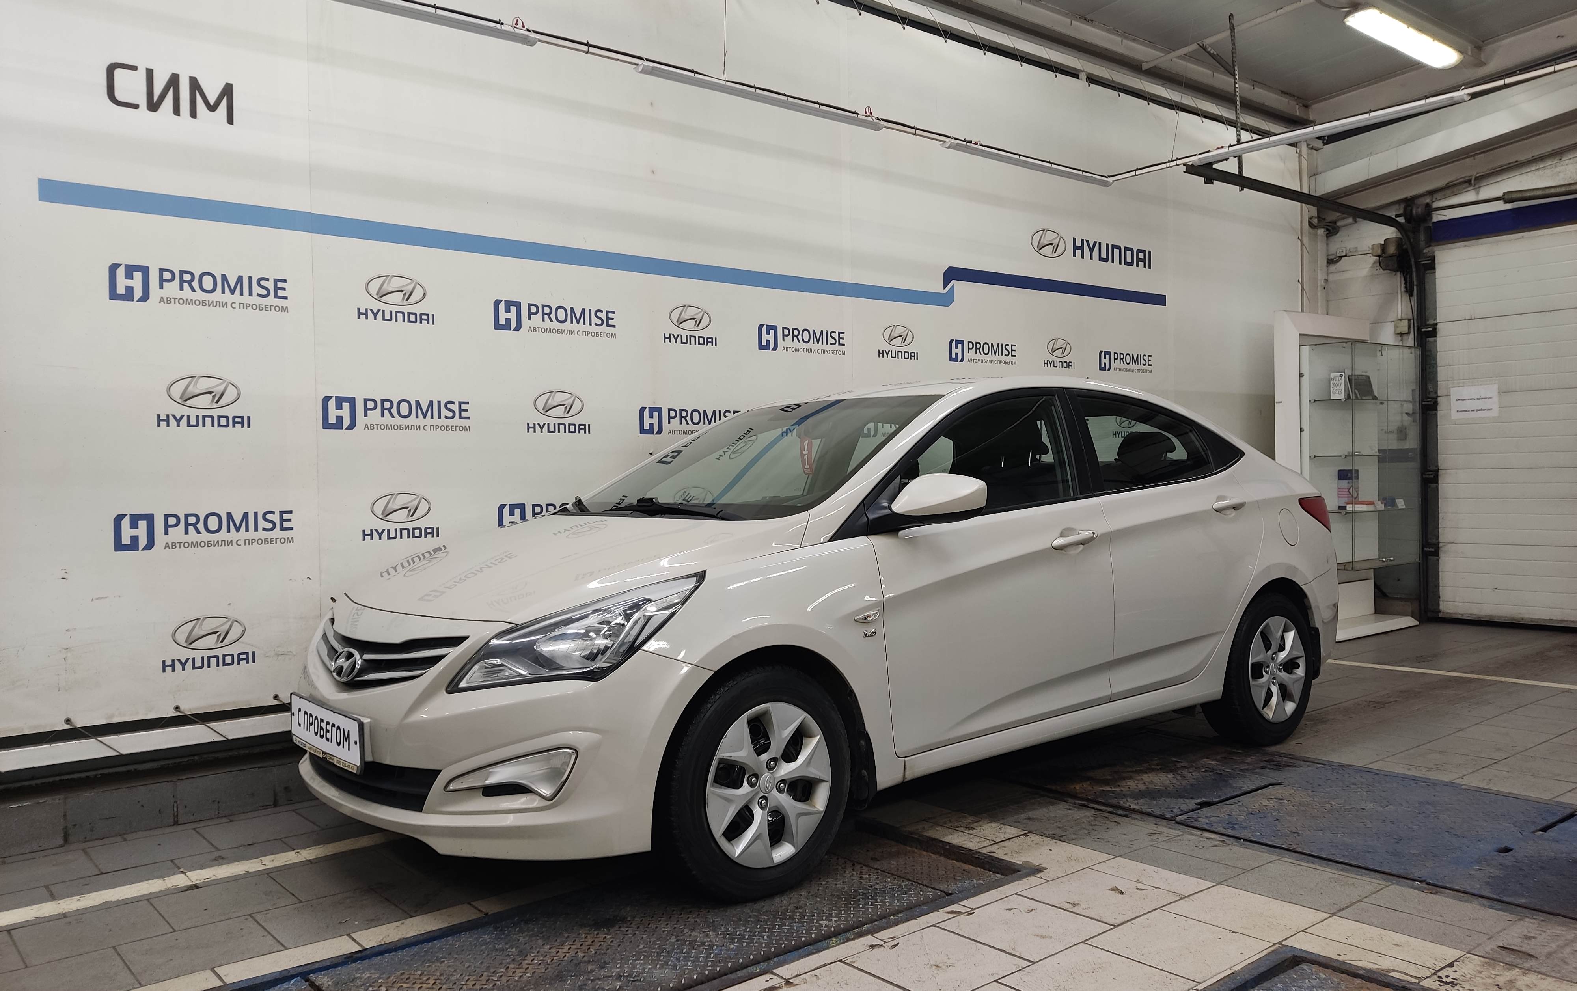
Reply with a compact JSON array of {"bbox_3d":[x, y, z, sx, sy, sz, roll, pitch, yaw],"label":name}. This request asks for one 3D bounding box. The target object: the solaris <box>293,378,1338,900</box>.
[{"bbox_3d":[0.446,0.269,4.341,4.370,1.465,1.750,-1,1,-40],"label":"solaris"}]

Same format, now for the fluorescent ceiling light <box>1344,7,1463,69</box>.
[{"bbox_3d":[3.930,-2.900,7.250,1.270,0.100,0.160,-1,1,-38],"label":"fluorescent ceiling light"}]

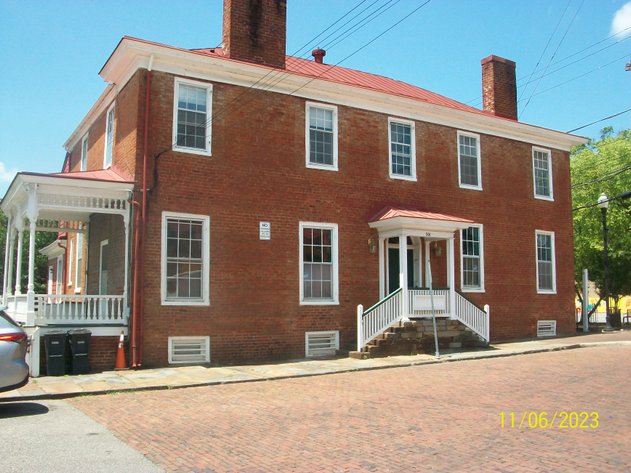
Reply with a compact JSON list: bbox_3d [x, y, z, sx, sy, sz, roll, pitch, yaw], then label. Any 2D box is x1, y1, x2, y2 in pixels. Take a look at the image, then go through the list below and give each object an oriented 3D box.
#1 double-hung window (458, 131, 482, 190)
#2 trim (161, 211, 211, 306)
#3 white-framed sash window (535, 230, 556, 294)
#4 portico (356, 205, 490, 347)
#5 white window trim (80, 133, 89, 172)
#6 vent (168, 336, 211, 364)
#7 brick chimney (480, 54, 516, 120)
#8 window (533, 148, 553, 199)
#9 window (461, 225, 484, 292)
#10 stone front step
[{"bbox_3d":[4.972,-2.431,19.965,1.031,1.875,0.150,3,-7,-31],"label":"double-hung window"},{"bbox_3d":[-3.074,0.551,14.729,1.180,2.200,0.150,3,-7,-31],"label":"trim"},{"bbox_3d":[8.016,0.905,21.539,1.180,2.200,0.150,3,-7,-31],"label":"white-framed sash window"},{"bbox_3d":[2.912,1.172,17.399,4.804,4.180,1.496,3,-7,-31],"label":"portico"},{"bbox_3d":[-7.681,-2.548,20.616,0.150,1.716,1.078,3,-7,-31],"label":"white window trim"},{"bbox_3d":[-2.982,2.693,14.690,1.020,0.635,0.110,4,-7,-31],"label":"vent"},{"bbox_3d":[6.413,-5.062,21.582,1.160,2.140,0.540,4,-7,-31],"label":"brick chimney"},{"bbox_3d":[8.041,-2.204,21.941,1.030,1.850,0.140,4,-7,-31],"label":"window"},{"bbox_3d":[4.964,0.681,19.755,1.110,2.190,0.140,4,-7,-31],"label":"window"},{"bbox_3d":[2.810,2.836,17.458,4.520,0.950,1.220,4,-7,-31],"label":"stone front step"}]

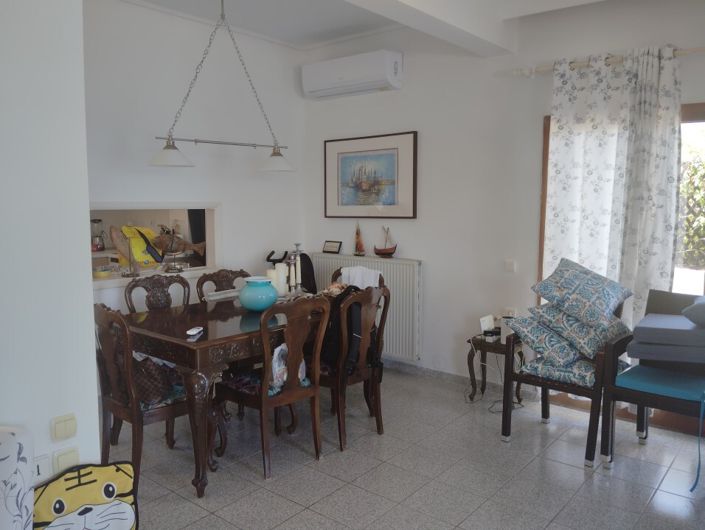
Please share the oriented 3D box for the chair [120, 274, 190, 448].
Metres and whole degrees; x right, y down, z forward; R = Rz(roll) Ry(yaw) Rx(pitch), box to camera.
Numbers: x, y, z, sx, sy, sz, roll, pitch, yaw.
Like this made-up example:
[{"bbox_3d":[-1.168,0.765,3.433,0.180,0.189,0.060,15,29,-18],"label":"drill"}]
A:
[{"bbox_3d":[-1.201,0.593,3.939,0.550,1.010,0.500,6,9,42],"label":"chair"}]

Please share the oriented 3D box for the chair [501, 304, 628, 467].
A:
[{"bbox_3d":[1.378,0.694,3.652,0.590,0.890,0.580,6,9,44],"label":"chair"}]

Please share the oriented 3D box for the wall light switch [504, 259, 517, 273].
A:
[{"bbox_3d":[1.242,0.005,4.496,0.085,0.100,0.020,5,8,39],"label":"wall light switch"}]

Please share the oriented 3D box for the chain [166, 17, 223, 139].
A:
[{"bbox_3d":[-0.932,-1.135,3.432,0.030,0.770,0.410,5,8,39],"label":"chain"}]

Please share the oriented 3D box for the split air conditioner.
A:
[{"bbox_3d":[-0.021,-1.758,5.365,1.030,0.320,0.230,5,7,39],"label":"split air conditioner"}]

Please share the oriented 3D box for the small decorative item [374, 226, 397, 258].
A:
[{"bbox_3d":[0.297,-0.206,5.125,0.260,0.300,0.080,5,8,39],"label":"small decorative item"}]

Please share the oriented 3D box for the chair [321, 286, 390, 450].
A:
[{"bbox_3d":[-0.098,0.621,3.780,0.560,1.010,0.520,5,8,41],"label":"chair"}]

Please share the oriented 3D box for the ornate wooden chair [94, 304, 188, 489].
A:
[{"bbox_3d":[-1.119,0.673,3.186,0.520,1.010,0.560,5,7,39],"label":"ornate wooden chair"}]

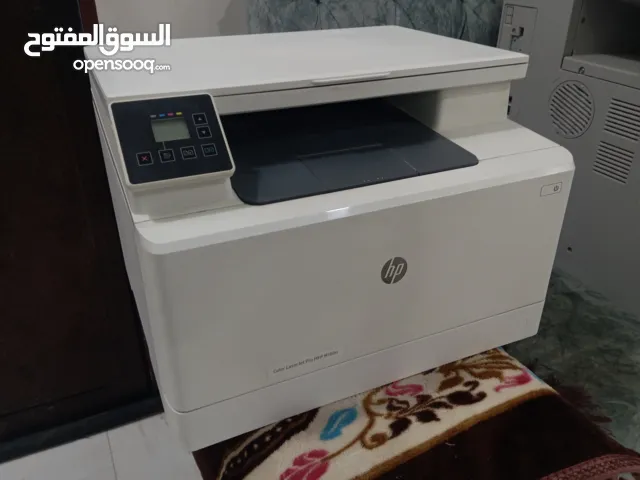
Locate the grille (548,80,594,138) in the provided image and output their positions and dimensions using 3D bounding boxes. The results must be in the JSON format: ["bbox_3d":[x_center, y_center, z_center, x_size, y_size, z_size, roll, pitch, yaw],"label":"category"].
[{"bbox_3d":[0.388,-0.200,0.792,0.009,0.088,0.088,-11,31,-19],"label":"grille"}]

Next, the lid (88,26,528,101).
[{"bbox_3d":[-0.024,-0.203,0.570,0.418,0.009,0.254,-13,32,-21],"label":"lid"}]

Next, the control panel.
[{"bbox_3d":[-0.113,-0.077,0.399,0.079,0.010,0.072,-12,71,-21],"label":"control panel"}]

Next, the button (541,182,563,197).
[{"bbox_3d":[0.226,-0.050,0.507,0.025,0.012,0.004,-13,32,-21],"label":"button"}]

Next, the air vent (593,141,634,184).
[{"bbox_3d":[0.423,-0.112,0.743,0.008,0.045,0.058,-11,31,-19],"label":"air vent"}]

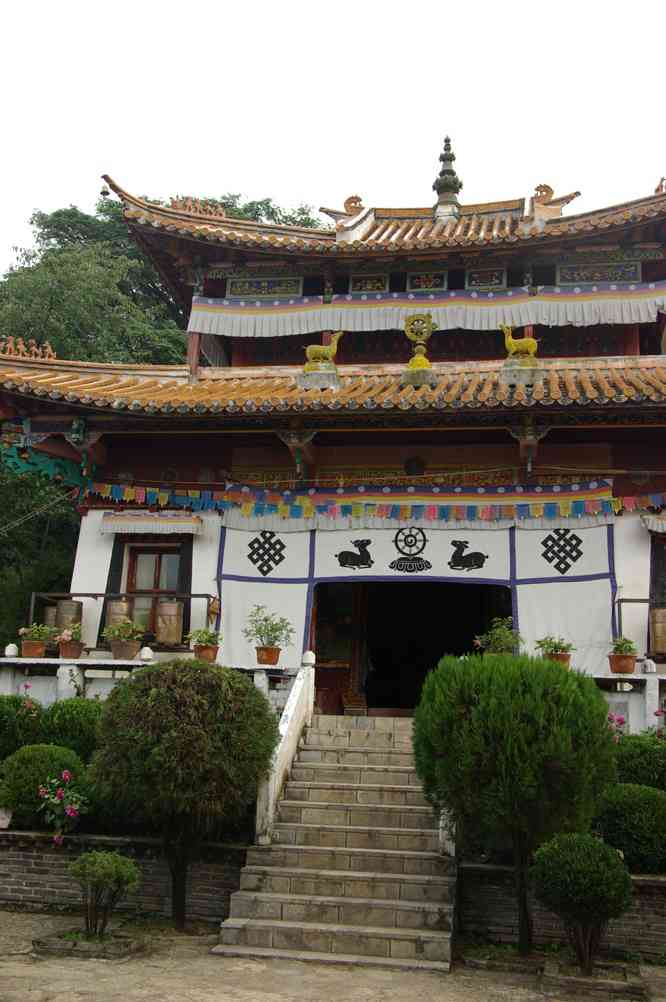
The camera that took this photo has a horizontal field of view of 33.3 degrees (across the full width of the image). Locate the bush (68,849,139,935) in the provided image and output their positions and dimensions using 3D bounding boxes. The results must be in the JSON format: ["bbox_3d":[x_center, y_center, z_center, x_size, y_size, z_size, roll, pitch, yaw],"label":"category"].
[{"bbox_3d":[-1.985,3.405,9.656,0.653,0.707,0.630,0,-13,9],"label":"bush"}]

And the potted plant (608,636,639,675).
[{"bbox_3d":[2.922,1.554,11.190,0.297,0.380,0.288,0,-13,11],"label":"potted plant"}]

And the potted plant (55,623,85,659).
[{"bbox_3d":[-3.110,1.646,13.124,0.373,0.423,0.360,0,-13,9],"label":"potted plant"}]

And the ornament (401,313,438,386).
[{"bbox_3d":[1.166,-2.033,14.995,0.460,1.026,0.380,0,-13,11],"label":"ornament"}]

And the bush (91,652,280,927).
[{"bbox_3d":[-1.281,2.480,9.507,1.583,2.250,1.535,0,-13,11],"label":"bush"}]

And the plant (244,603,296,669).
[{"bbox_3d":[-0.691,1.437,11.901,0.548,0.662,0.510,0,-13,11],"label":"plant"}]

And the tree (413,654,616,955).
[{"bbox_3d":[1.477,2.438,9.083,1.625,2.389,1.576,0,-13,11],"label":"tree"}]

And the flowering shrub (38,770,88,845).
[{"bbox_3d":[-2.572,2.922,10.612,0.501,0.679,0.450,0,-13,9],"label":"flowering shrub"}]

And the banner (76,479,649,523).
[{"bbox_3d":[0.251,-0.004,15.962,8.282,0.560,0.200,0,-13,9],"label":"banner"}]

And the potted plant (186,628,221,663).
[{"bbox_3d":[-1.399,1.559,12.007,0.362,0.365,0.336,0,-13,11],"label":"potted plant"}]

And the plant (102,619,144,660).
[{"bbox_3d":[-2.454,1.620,13.021,0.513,0.490,0.470,0,-13,9],"label":"plant"}]

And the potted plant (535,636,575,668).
[{"bbox_3d":[2.253,1.556,11.316,0.401,0.354,0.373,0,-13,11],"label":"potted plant"}]

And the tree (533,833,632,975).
[{"bbox_3d":[1.827,2.954,8.157,0.722,1.005,0.701,0,-13,11],"label":"tree"}]

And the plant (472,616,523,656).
[{"bbox_3d":[1.825,1.487,12.347,0.549,0.410,0.500,0,-13,9],"label":"plant"}]

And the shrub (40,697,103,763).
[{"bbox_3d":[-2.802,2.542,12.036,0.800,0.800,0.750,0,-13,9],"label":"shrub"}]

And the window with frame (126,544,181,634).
[{"bbox_3d":[-2.664,1.321,16.502,0.834,1.374,0.140,0,-13,9],"label":"window with frame"}]

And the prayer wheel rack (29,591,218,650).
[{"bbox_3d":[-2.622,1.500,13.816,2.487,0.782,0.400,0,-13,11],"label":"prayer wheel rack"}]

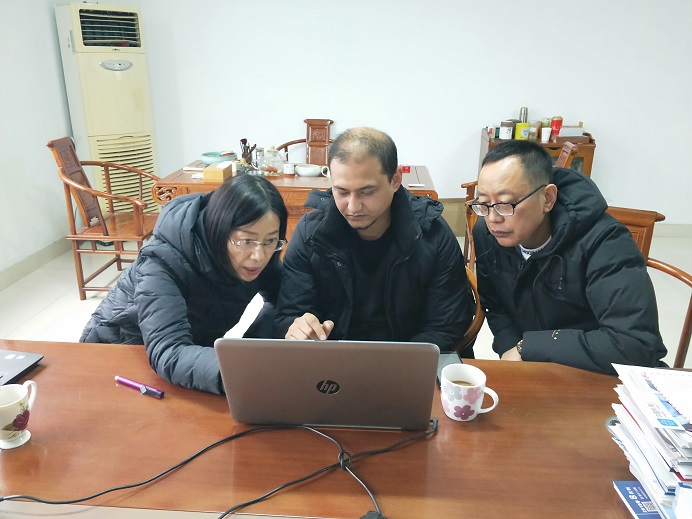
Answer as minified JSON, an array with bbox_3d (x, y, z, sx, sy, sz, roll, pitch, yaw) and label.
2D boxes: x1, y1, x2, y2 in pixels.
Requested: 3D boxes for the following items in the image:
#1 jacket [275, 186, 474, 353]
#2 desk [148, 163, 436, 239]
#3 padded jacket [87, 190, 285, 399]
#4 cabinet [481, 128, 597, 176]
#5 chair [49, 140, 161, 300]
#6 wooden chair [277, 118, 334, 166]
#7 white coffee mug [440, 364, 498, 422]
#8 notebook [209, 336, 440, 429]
[{"bbox_3d":[0.075,0.099,1.428,0.560,0.620,0.560,2,21,6],"label":"jacket"},{"bbox_3d":[-0.240,-0.196,3.317,1.620,0.770,0.760,2,21,5],"label":"desk"},{"bbox_3d":[-0.400,0.322,1.406,0.560,1.150,0.740,-10,23,-25],"label":"padded jacket"},{"bbox_3d":[1.520,-0.572,4.126,0.830,0.900,0.380,2,21,4],"label":"cabinet"},{"bbox_3d":[-1.500,-0.301,3.298,0.610,0.980,0.600,1,21,2],"label":"chair"},{"bbox_3d":[-0.220,-0.521,3.835,0.610,1.010,0.580,2,21,4],"label":"wooden chair"},{"bbox_3d":[0.231,0.256,0.946,0.102,0.090,0.083,0,21,0],"label":"white coffee mug"},{"bbox_3d":[-0.025,0.177,0.976,0.363,0.218,0.305,1,21,2],"label":"notebook"}]

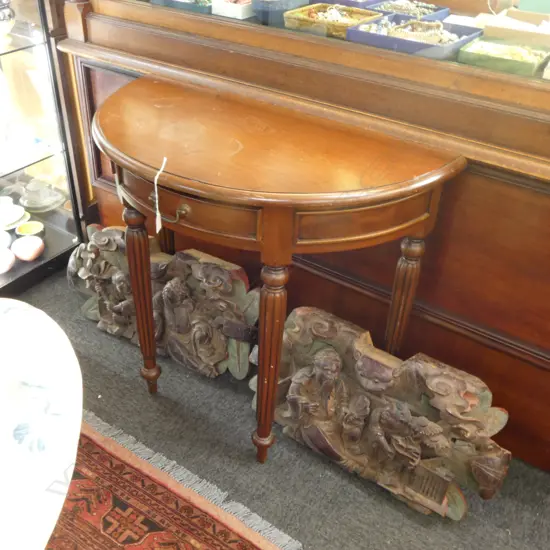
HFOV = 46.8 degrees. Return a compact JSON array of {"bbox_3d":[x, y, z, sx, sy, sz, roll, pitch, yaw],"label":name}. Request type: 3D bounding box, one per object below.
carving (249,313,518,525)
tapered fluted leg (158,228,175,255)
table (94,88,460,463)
[{"bbox_3d":[0.212,0.308,1.553,0.659,0.341,0.111,21,28,25],"label":"carving"},{"bbox_3d":[-0.314,-0.110,1.855,0.054,0.628,0.054,23,39,27],"label":"tapered fluted leg"},{"bbox_3d":[-0.109,0.036,1.527,0.851,0.770,0.451,23,39,27],"label":"table"}]

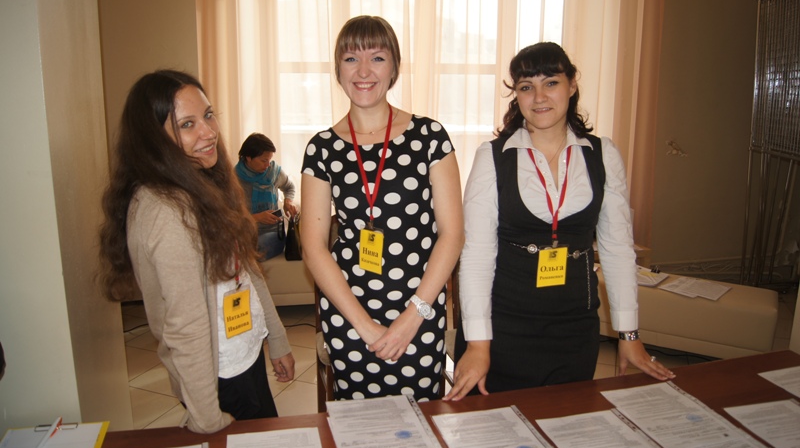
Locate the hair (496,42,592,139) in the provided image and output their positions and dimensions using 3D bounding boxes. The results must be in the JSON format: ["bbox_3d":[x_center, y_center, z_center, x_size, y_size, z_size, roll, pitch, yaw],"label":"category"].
[{"bbox_3d":[0.381,-0.352,1.565,0.235,0.240,0.220,4,12,14],"label":"hair"}]

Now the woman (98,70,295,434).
[{"bbox_3d":[-0.495,0.394,1.560,0.360,1.560,0.430,9,14,34],"label":"woman"}]

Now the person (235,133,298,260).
[{"bbox_3d":[-0.920,0.030,4.018,0.500,1.260,0.700,-1,12,-8],"label":"person"}]

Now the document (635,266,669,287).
[{"bbox_3d":[1.507,0.332,3.637,0.220,0.022,0.300,10,15,39],"label":"document"}]

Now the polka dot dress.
[{"bbox_3d":[-0.047,0.184,1.639,0.400,0.950,0.270,2,11,5],"label":"polka dot dress"}]

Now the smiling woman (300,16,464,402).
[{"bbox_3d":[-0.049,0.314,1.655,0.440,1.700,0.320,2,11,5],"label":"smiling woman"}]

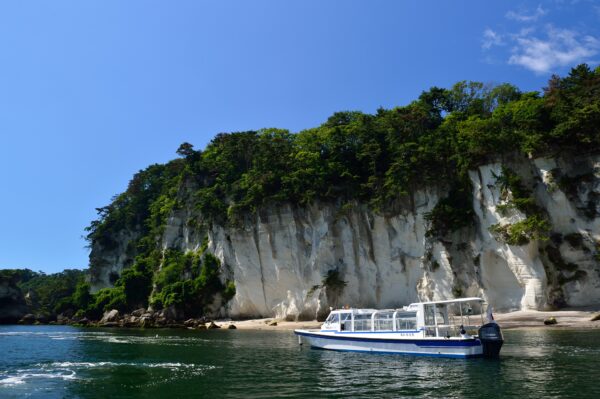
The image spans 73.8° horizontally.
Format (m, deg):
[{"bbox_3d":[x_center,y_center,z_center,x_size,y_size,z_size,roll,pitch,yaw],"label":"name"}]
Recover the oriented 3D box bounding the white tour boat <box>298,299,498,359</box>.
[{"bbox_3d":[3.840,5.840,18.600,10.100,2.250,2.350,-11,-19,34],"label":"white tour boat"}]

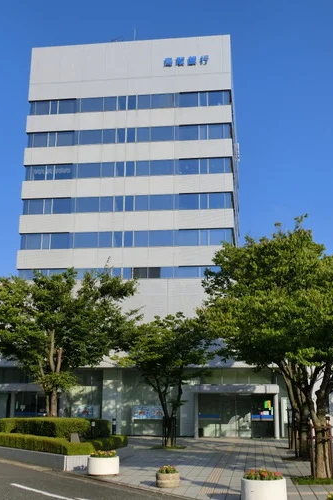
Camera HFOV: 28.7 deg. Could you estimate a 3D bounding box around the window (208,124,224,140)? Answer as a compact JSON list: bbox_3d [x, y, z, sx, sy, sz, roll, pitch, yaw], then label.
[{"bbox_3d":[4.659,-11.044,60.939,1.366,1.523,0.120,-1,-15,7],"label":"window"}]

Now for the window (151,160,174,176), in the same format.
[{"bbox_3d":[-0.388,-7.772,61.689,2.317,1.579,0.120,-1,-15,7],"label":"window"}]

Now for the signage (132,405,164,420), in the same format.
[{"bbox_3d":[-1.018,9.452,37.809,1.943,0.756,0.080,-1,-14,7],"label":"signage"}]

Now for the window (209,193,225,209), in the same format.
[{"bbox_3d":[4.920,-4.715,63.198,1.466,1.673,0.100,-1,-15,8],"label":"window"}]

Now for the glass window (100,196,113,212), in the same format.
[{"bbox_3d":[-5.588,-4.283,61.404,1.331,1.553,0.120,-1,-15,7],"label":"glass window"}]

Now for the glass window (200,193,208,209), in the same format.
[{"bbox_3d":[3.340,-4.337,58.023,0.685,1.411,0.150,-1,-15,8],"label":"glass window"}]

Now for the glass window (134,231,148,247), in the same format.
[{"bbox_3d":[-2.320,-1.040,59.691,1.336,1.532,0.150,-1,-14,8],"label":"glass window"}]

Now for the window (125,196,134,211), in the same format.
[{"bbox_3d":[-3.413,-4.264,60.125,0.809,1.402,0.120,-1,-15,7],"label":"window"}]

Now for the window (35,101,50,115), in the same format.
[{"bbox_3d":[-12.371,-14.305,65.293,1.463,1.589,0.120,-1,-15,7],"label":"window"}]

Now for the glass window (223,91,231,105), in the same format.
[{"bbox_3d":[6.152,-15.345,65.877,0.565,1.720,0.100,-1,-15,8],"label":"glass window"}]

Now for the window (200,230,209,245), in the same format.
[{"bbox_3d":[3.506,-1.124,59.655,0.735,1.512,0.120,-1,-14,7],"label":"window"}]

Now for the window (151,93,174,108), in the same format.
[{"bbox_3d":[-0.364,-14.232,62.293,2.169,1.473,0.120,-1,-15,7],"label":"window"}]

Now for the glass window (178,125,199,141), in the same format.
[{"bbox_3d":[2.066,-10.835,59.896,1.820,1.532,0.150,-1,-15,8],"label":"glass window"}]

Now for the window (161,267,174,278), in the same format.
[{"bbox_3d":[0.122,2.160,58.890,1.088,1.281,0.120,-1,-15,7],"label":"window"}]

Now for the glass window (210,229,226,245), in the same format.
[{"bbox_3d":[4.615,-1.077,58.362,1.434,1.472,0.120,-1,-15,7],"label":"glass window"}]

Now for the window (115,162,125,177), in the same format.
[{"bbox_3d":[-4.401,-7.635,61.610,0.774,1.532,0.150,-1,-14,8],"label":"window"}]

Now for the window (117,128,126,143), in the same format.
[{"bbox_3d":[-4.236,-10.698,60.734,0.778,1.401,0.150,-1,-15,8],"label":"window"}]

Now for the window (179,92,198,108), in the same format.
[{"bbox_3d":[2.079,-14.063,60.737,1.815,1.592,0.150,-1,-15,8],"label":"window"}]

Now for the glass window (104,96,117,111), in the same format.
[{"bbox_3d":[-5.480,-14.252,63.395,1.214,1.532,0.150,-1,-14,8],"label":"glass window"}]

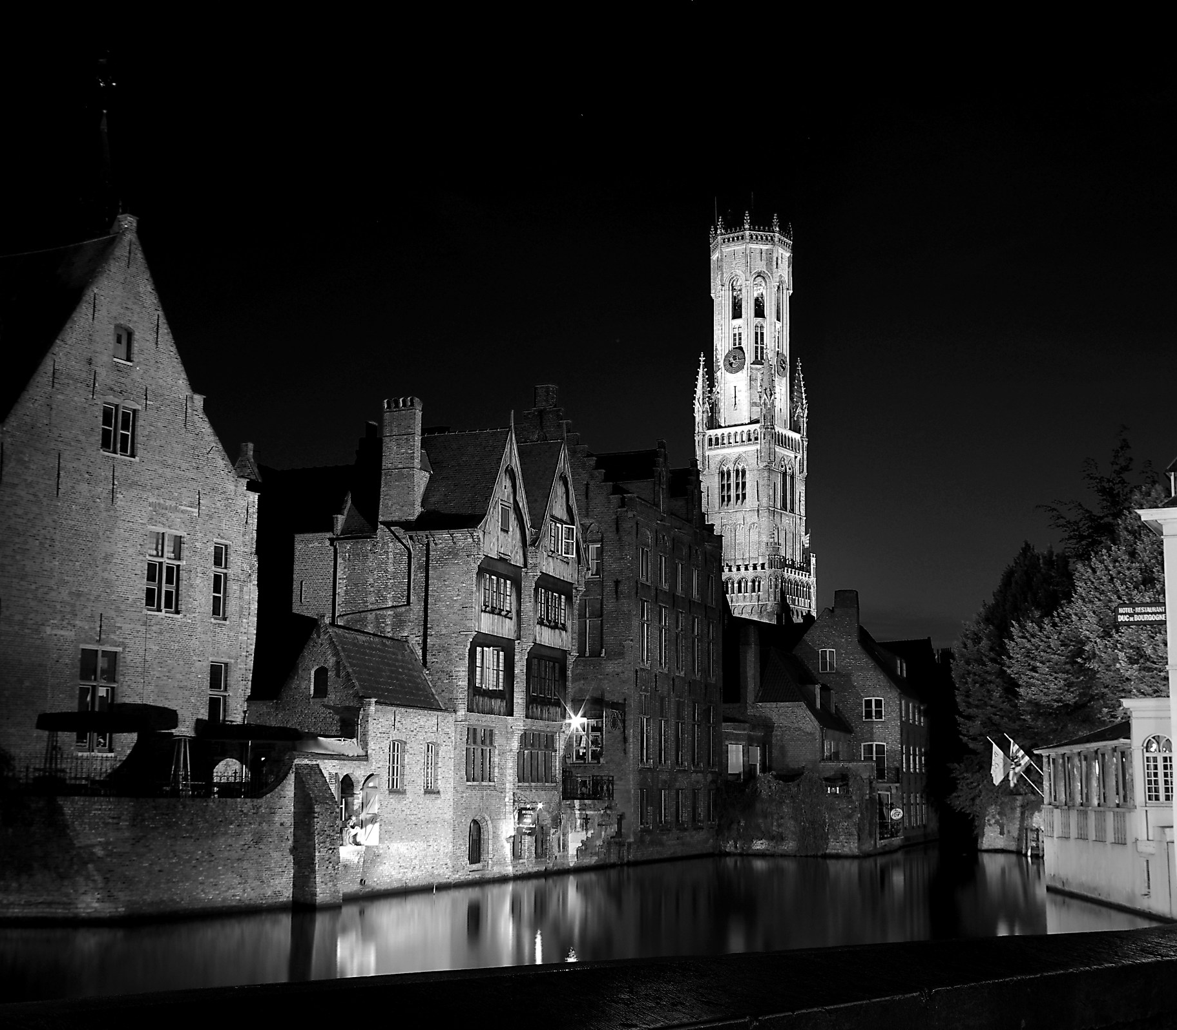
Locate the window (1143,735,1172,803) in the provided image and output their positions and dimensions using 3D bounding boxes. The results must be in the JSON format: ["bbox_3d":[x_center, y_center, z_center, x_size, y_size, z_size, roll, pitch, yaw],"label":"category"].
[{"bbox_3d":[15.810,7.010,42.777,0.954,1.891,0.200,-1,-10,10],"label":"window"}]

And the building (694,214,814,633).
[{"bbox_3d":[23.364,-3.066,218.572,12.000,83.000,12.000,-6,-12,32],"label":"building"}]

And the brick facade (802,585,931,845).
[{"bbox_3d":[15.748,12.022,89.633,6.200,13.743,11.367,-3,-11,20],"label":"brick facade"}]

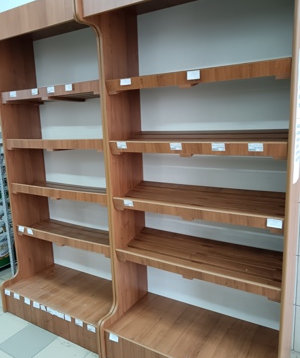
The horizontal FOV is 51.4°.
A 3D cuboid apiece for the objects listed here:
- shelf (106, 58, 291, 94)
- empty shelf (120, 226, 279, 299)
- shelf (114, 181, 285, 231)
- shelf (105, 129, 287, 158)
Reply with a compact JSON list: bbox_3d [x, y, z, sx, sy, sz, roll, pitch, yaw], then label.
[{"bbox_3d":[0.263,-0.555,1.721,1.000,0.082,0.360,5,19,32],"label":"shelf"},{"bbox_3d":[0.299,0.482,1.910,1.000,0.082,0.360,5,19,32],"label":"empty shelf"},{"bbox_3d":[0.287,0.137,1.847,1.000,0.082,0.360,5,19,32],"label":"shelf"},{"bbox_3d":[0.275,-0.207,1.785,1.000,0.082,0.360,5,19,32],"label":"shelf"}]

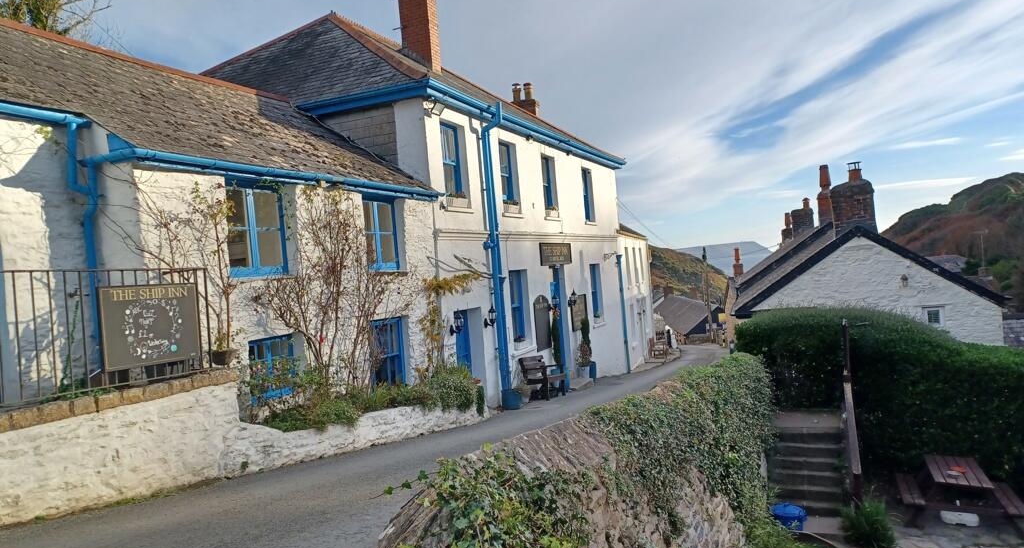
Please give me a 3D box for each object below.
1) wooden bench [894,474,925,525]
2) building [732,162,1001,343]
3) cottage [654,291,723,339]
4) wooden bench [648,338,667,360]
[{"bbox_3d":[5.976,3.435,11.072,0.300,0.460,1.466,-4,0,23],"label":"wooden bench"},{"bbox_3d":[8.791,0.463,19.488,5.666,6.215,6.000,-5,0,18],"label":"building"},{"bbox_3d":[12.323,3.228,50.498,4.818,2.947,17.000,-5,0,3],"label":"cottage"},{"bbox_3d":[5.718,2.980,29.000,0.620,0.870,1.350,-4,0,23],"label":"wooden bench"}]

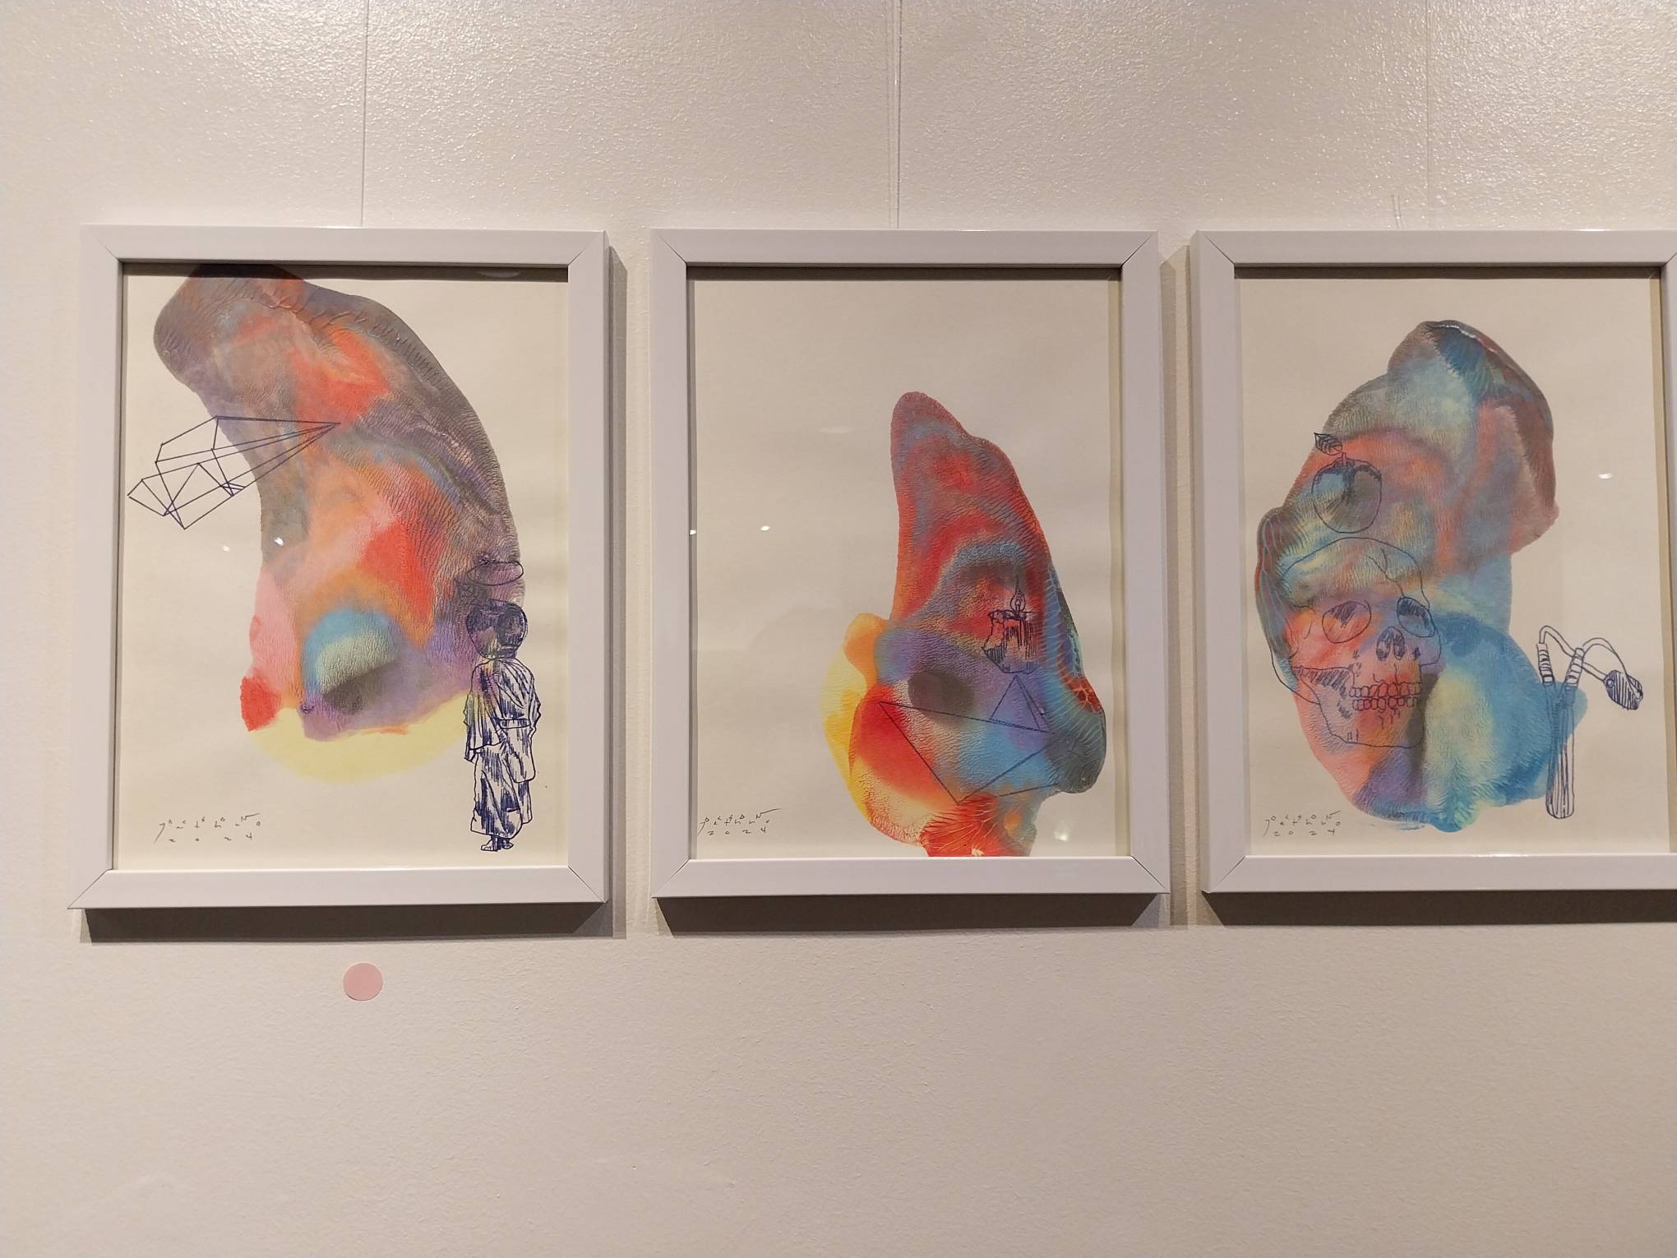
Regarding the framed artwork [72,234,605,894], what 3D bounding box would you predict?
[{"bbox_3d":[-0.317,-0.041,0.812,0.333,0.433,0.021,0,-2,-2],"label":"framed artwork"}]

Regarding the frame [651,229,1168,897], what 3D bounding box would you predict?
[{"bbox_3d":[0.046,-0.044,0.826,0.333,0.433,0.021,0,-2,-2],"label":"frame"}]

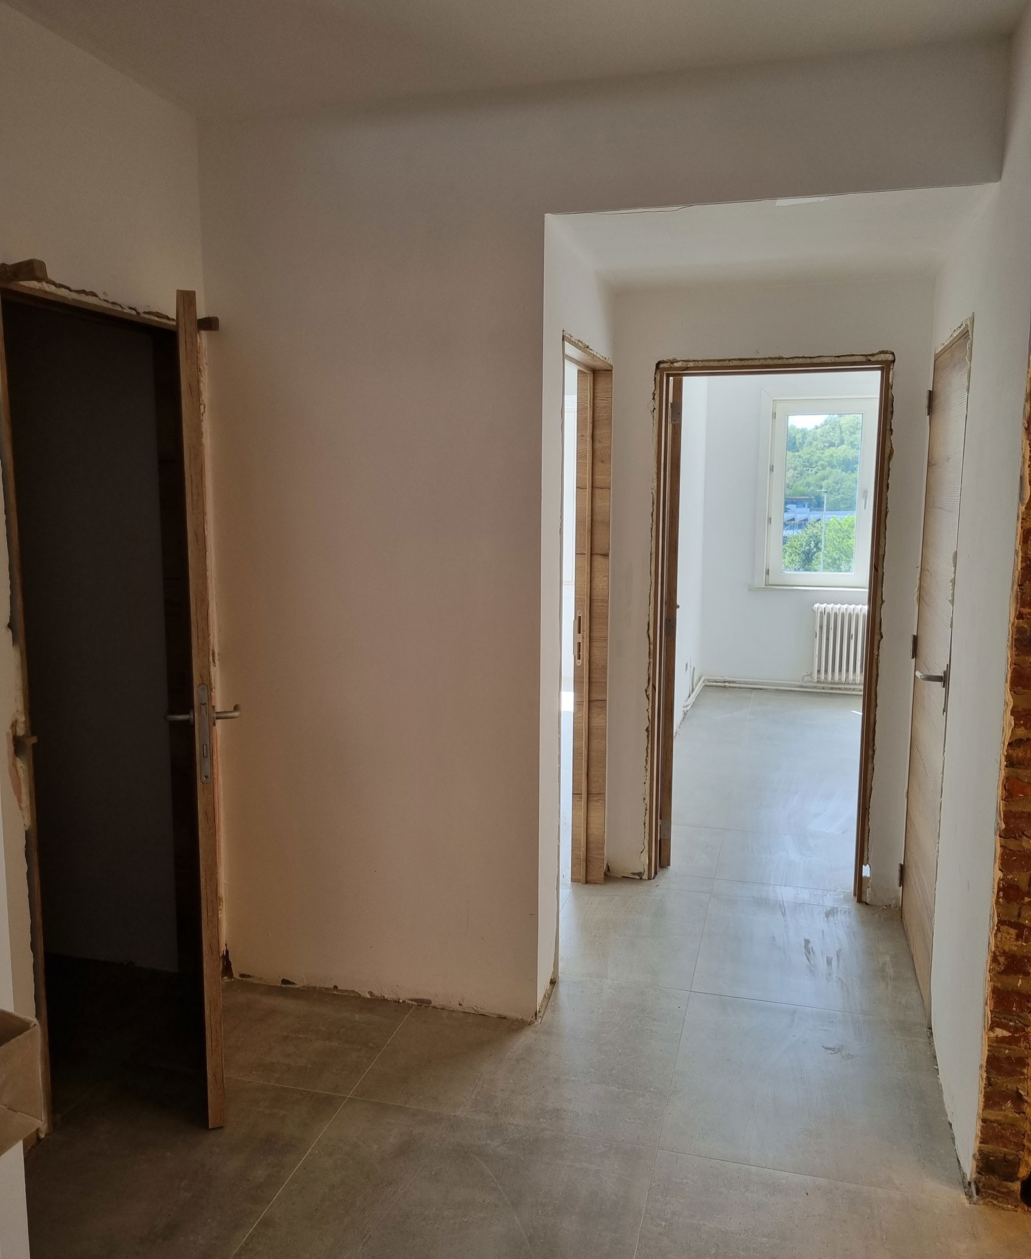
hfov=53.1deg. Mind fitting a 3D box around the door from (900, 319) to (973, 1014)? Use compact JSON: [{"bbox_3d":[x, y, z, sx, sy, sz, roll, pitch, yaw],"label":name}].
[{"bbox_3d":[1.361,0.120,3.314,0.045,2.030,0.840,2,8,15],"label":"door"}]

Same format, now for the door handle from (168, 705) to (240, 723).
[{"bbox_3d":[-0.760,0.205,2.521,0.165,0.045,0.125,-2,9,-16],"label":"door handle"}]

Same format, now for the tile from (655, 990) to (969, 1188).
[{"bbox_3d":[0.785,1.223,2.794,0.700,0.010,0.800,2,8,15],"label":"tile"}]

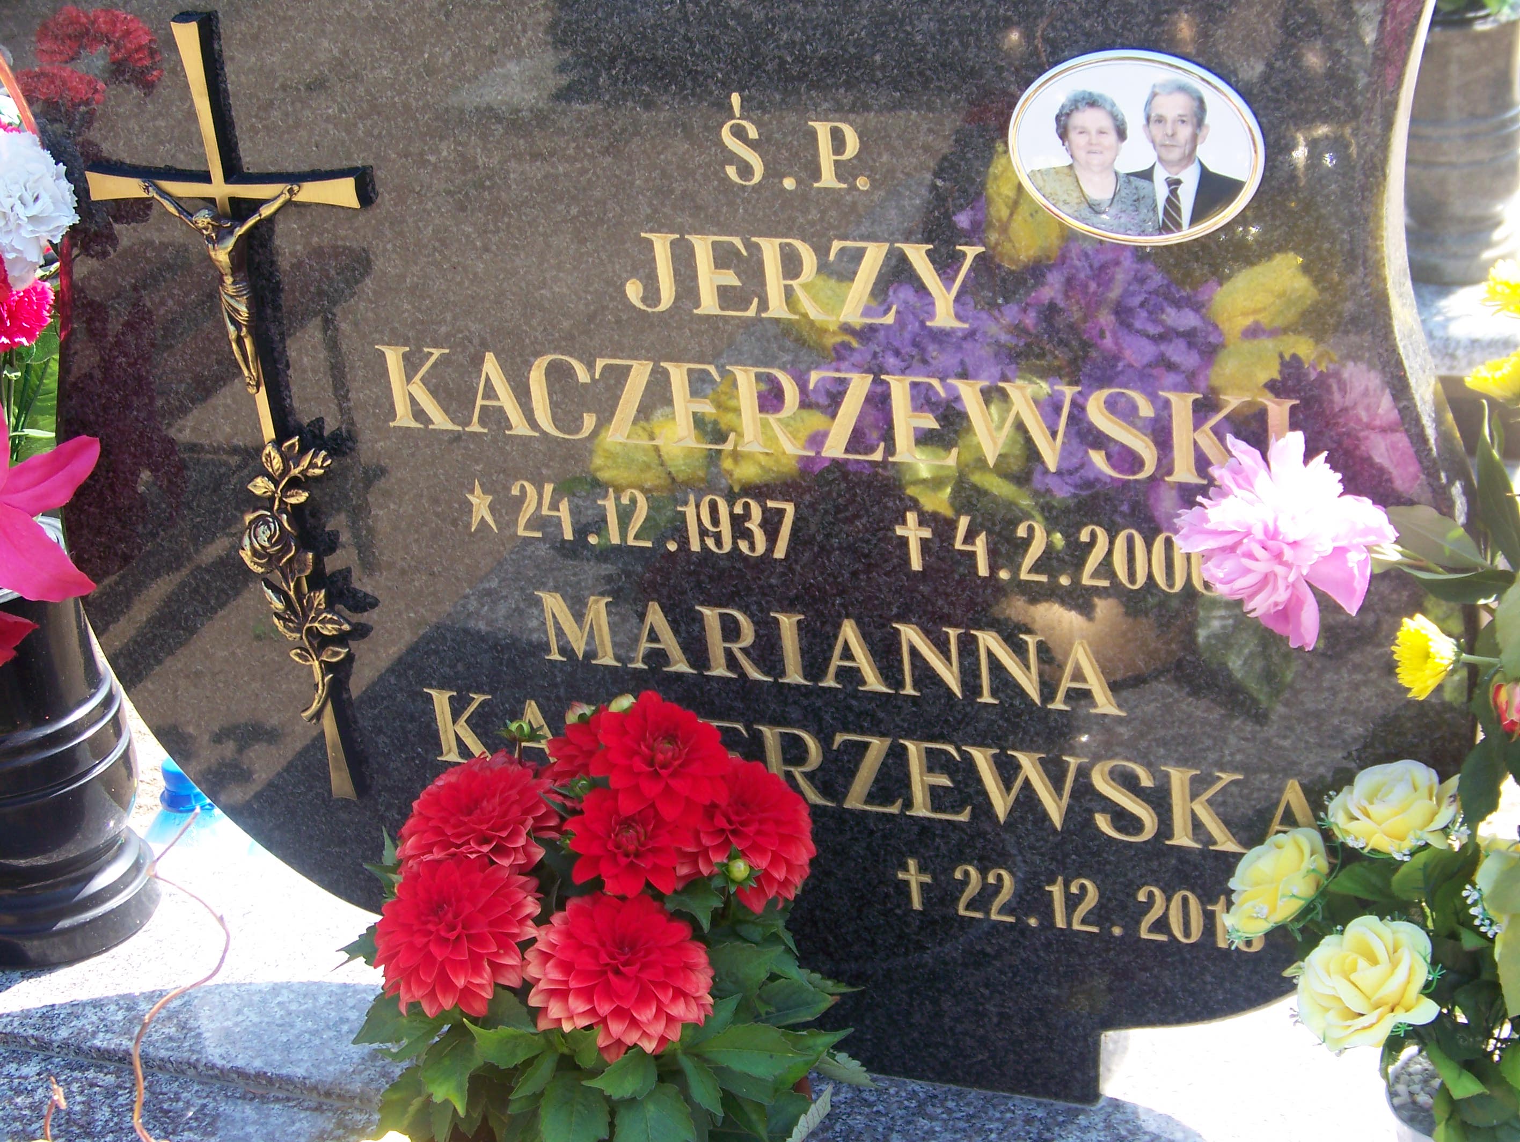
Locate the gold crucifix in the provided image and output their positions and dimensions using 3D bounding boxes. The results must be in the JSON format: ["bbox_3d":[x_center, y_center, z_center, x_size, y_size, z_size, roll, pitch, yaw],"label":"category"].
[{"bbox_3d":[-0.247,-0.066,1.542,0.151,0.431,0.037,5,30,22],"label":"gold crucifix"}]

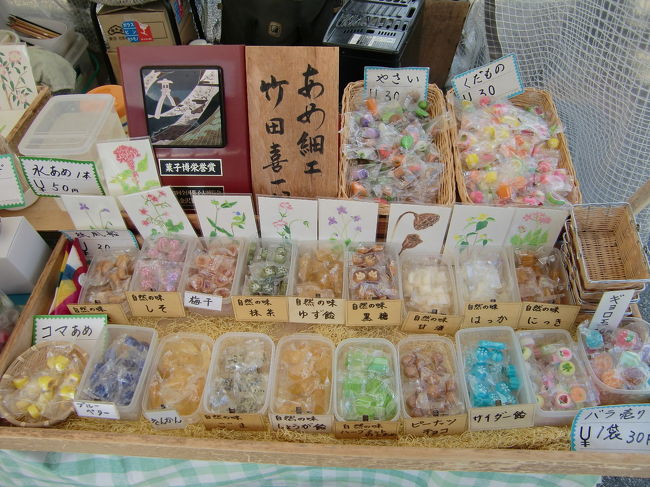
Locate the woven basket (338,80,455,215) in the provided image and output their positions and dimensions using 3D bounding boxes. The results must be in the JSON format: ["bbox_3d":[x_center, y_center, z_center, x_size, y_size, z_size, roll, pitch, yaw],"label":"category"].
[{"bbox_3d":[0.131,-0.181,1.012,0.205,0.068,0.280,2,63,0],"label":"woven basket"}]

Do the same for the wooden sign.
[{"bbox_3d":[-0.054,-0.196,0.944,0.159,0.294,0.018,0,18,0],"label":"wooden sign"}]

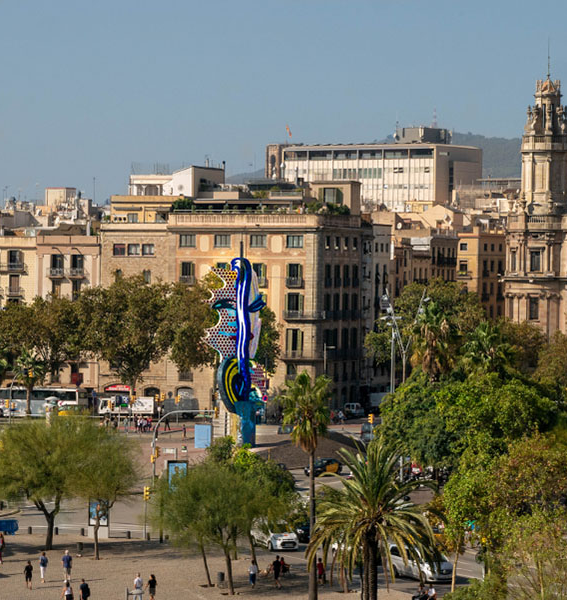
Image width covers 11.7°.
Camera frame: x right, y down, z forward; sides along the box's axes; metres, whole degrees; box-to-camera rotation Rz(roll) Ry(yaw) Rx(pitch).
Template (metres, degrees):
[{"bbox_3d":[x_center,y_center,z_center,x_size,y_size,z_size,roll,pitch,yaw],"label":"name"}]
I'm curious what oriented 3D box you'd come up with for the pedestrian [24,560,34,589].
[{"bbox_3d":[-14.650,15.851,159.986,0.550,1.670,0.420,1,1,-6],"label":"pedestrian"}]

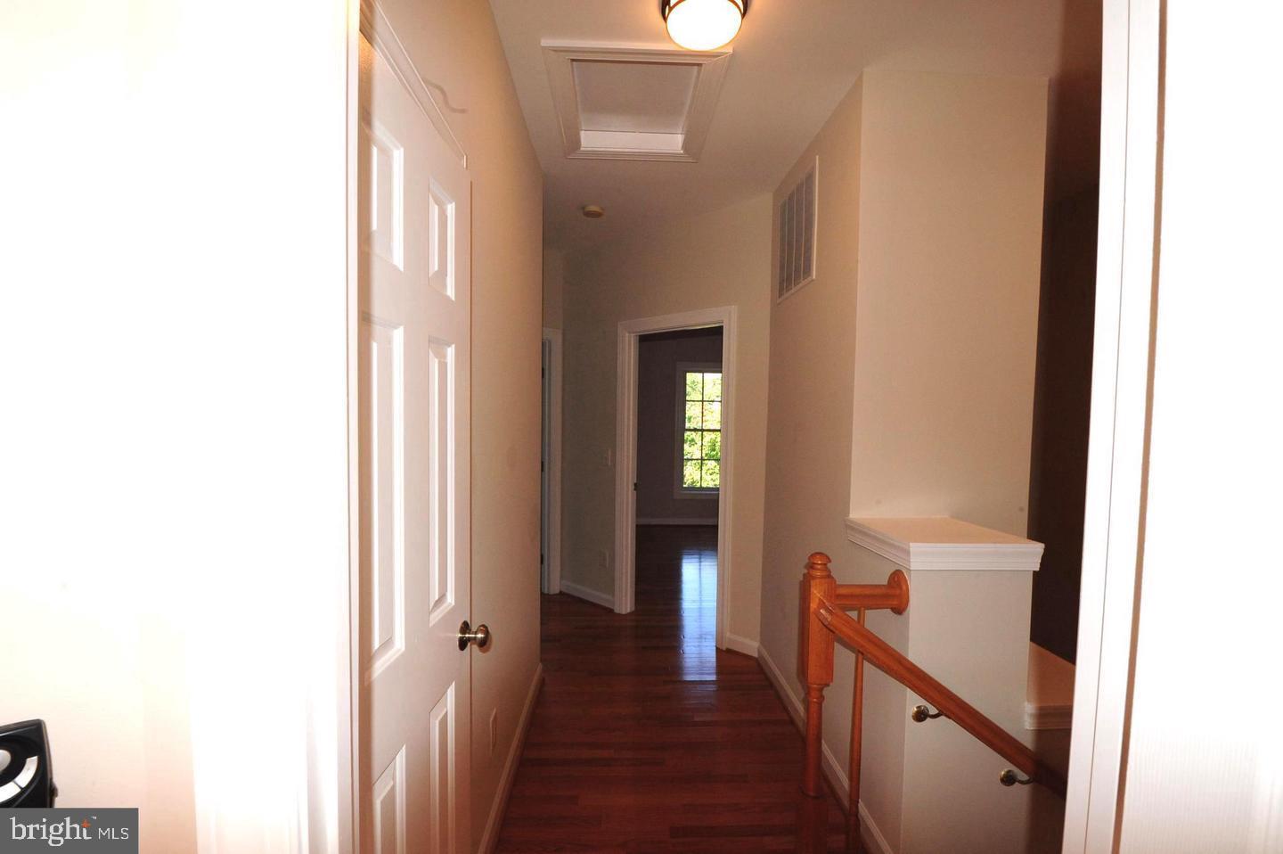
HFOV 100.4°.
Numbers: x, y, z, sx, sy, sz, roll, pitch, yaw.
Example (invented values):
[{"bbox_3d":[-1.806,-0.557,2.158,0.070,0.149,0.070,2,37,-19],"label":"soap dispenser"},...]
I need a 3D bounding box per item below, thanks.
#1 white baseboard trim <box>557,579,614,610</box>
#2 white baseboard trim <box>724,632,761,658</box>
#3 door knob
[{"bbox_3d":[-0.416,1.297,4.131,0.600,0.093,0.017,2,2,41],"label":"white baseboard trim"},{"bbox_3d":[0.615,1.338,3.240,0.215,0.097,0.017,2,2,41],"label":"white baseboard trim"},{"bbox_3d":[-0.382,0.484,1.234,0.061,0.066,0.066,1,2,2],"label":"door knob"}]

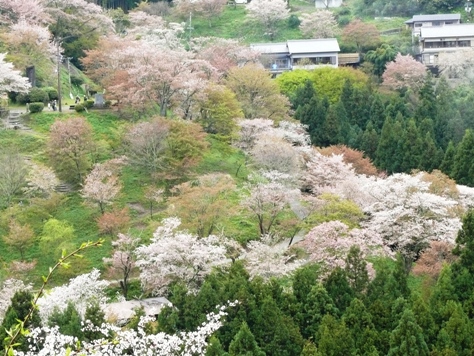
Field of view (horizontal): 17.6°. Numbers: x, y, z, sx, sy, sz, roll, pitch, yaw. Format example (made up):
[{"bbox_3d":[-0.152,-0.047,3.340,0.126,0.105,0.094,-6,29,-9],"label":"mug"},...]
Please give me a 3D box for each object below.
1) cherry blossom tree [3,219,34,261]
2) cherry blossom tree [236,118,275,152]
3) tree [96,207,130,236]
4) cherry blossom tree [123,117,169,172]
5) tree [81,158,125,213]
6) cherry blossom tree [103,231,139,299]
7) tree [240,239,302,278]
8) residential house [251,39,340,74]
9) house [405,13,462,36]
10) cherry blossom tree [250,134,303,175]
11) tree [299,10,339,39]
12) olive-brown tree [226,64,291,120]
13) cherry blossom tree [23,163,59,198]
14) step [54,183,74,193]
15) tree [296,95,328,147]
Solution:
[{"bbox_3d":[-30.331,8.607,213.000,4.400,5.700,4.400,0,11,0],"label":"cherry blossom tree"},{"bbox_3d":[2.630,-6.110,218.000,5.290,4.550,4.870,0,6,0],"label":"cherry blossom tree"},{"bbox_3d":[-16.740,5.900,208.000,4.600,3.900,4.400,0,9,0],"label":"tree"},{"bbox_3d":[-12.700,-4.510,213.000,6.260,7.270,5.760,0,6,0],"label":"cherry blossom tree"},{"bbox_3d":[-17.880,1.000,204.000,5.730,6.960,5.270,0,6,0],"label":"tree"},{"bbox_3d":[-15.641,11.747,206.000,4.800,8.600,4.800,0,11,0],"label":"cherry blossom tree"},{"bbox_3d":[4.812,11.048,208.000,8.600,5.800,8.000,0,11,0],"label":"tree"},{"bbox_3d":[9.836,-20.429,258.000,14.300,6.000,7.000,-3,11,-14],"label":"residential house"},{"bbox_3d":[35.803,-27.562,281.000,10.200,5.200,7.000,-2,11,-12],"label":"house"},{"bbox_3d":[5.869,-3.343,228.000,7.600,6.100,7.300,0,11,0],"label":"cherry blossom tree"},{"bbox_3d":[15.830,-29.620,298.000,7.800,6.000,7.300,0,9,0],"label":"tree"},{"bbox_3d":[3.360,-13.220,240.000,9.800,8.800,9.200,0,9,0],"label":"olive-brown tree"},{"bbox_3d":[-26.510,0.340,207.000,4.760,4.710,4.380,0,6,0],"label":"cherry blossom tree"},{"bbox_3d":[-24.620,1.360,219.000,2.800,1.000,2.200,0,9,0],"label":"step"},{"bbox_3d":[11.960,-8.790,243.000,5.000,9.000,5.000,0,9,0],"label":"tree"}]

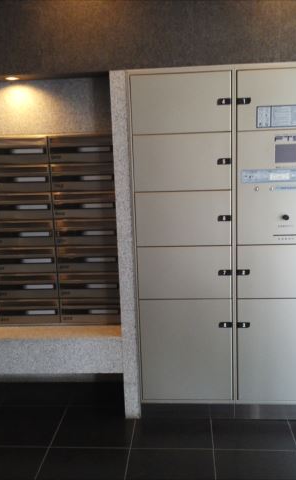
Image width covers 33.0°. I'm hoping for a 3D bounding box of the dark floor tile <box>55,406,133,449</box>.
[{"bbox_3d":[-0.272,1.001,2.673,0.406,0.015,0.406,-1,11,4],"label":"dark floor tile"}]

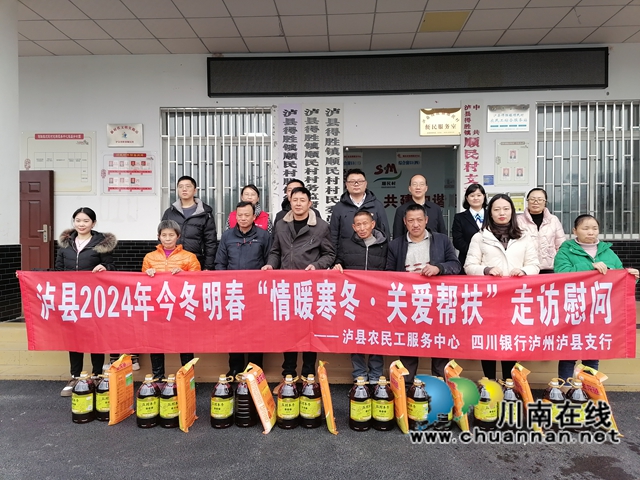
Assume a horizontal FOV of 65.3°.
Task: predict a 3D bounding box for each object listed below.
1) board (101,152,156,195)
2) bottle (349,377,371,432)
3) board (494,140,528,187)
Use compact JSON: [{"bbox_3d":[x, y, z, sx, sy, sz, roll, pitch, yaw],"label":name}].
[{"bbox_3d":[-2.952,-1.025,7.699,0.872,0.675,0.025,0,1,3],"label":"board"},{"bbox_3d":[0.286,1.133,3.484,0.153,0.349,0.153,0,1,0],"label":"bottle"},{"bbox_3d":[2.738,-1.098,7.100,0.490,0.660,0.020,0,0,4],"label":"board"}]

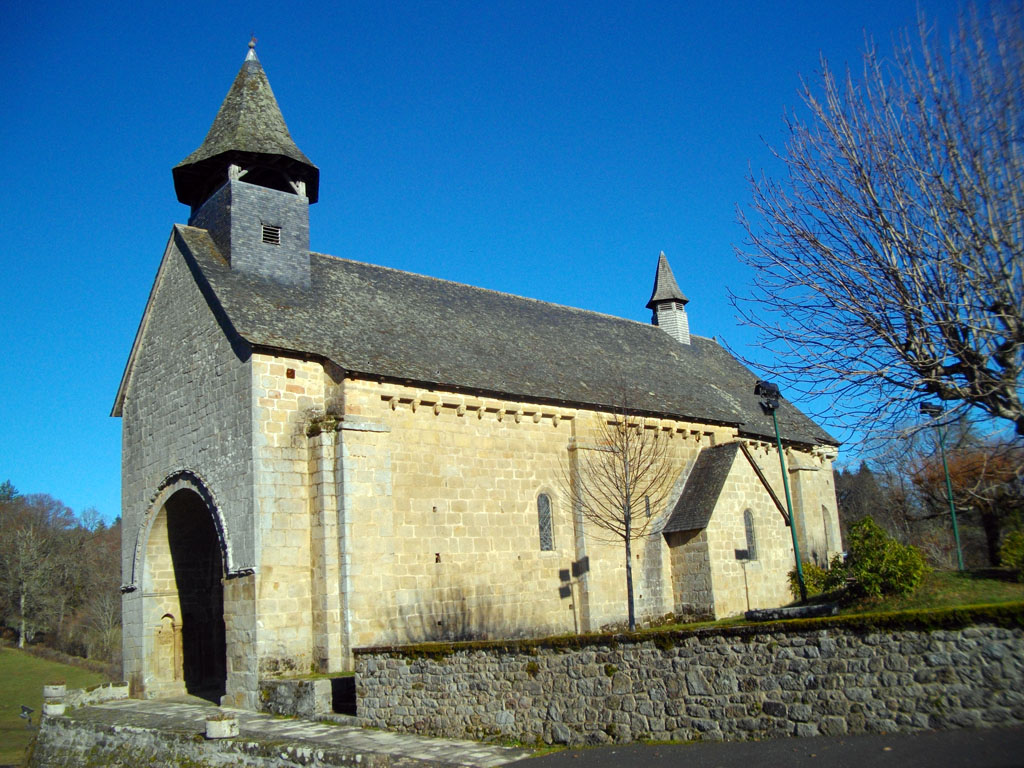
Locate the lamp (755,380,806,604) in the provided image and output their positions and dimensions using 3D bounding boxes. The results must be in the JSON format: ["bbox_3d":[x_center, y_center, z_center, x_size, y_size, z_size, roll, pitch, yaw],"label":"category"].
[{"bbox_3d":[4.798,1.882,16.365,0.806,3.936,0.461,8,-17,-43],"label":"lamp"}]

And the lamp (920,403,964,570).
[{"bbox_3d":[9.211,2.224,19.787,0.614,3.590,0.461,8,-17,-43],"label":"lamp"}]

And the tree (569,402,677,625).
[{"bbox_3d":[1.824,2.013,14.586,1.728,3.610,1.728,-4,-12,-1],"label":"tree"}]

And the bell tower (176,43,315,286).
[{"bbox_3d":[-6.712,-5.745,23.427,3.744,6.912,3.744,8,-17,-43],"label":"bell tower"}]

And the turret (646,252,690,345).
[{"bbox_3d":[6.001,-3.217,35.173,2.035,3.955,1.882,8,-17,-43],"label":"turret"}]

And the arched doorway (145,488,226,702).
[{"bbox_3d":[-6.922,4.526,20.014,0.800,4.474,3.994,8,-17,-43],"label":"arched doorway"}]

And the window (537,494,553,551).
[{"bbox_3d":[0.753,3.320,22.081,0.432,1.344,0.220,8,-17,-43],"label":"window"}]

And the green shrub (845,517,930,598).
[{"bbox_3d":[6.042,2.784,14.847,1.459,1.267,1.382,8,-17,-43],"label":"green shrub"}]

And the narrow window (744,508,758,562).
[{"bbox_3d":[6.584,4.185,25.577,0.451,1.411,0.220,8,-17,-43],"label":"narrow window"}]

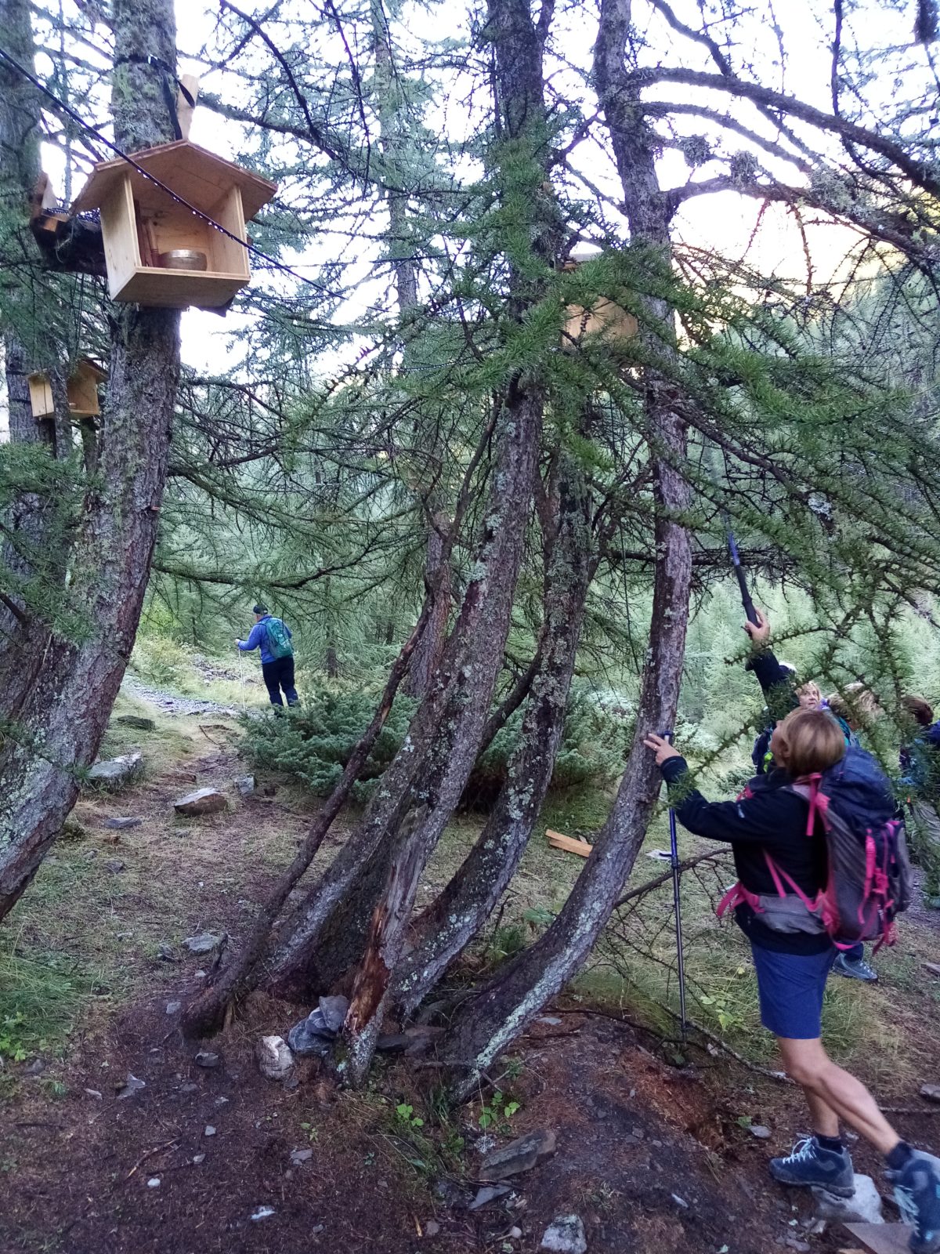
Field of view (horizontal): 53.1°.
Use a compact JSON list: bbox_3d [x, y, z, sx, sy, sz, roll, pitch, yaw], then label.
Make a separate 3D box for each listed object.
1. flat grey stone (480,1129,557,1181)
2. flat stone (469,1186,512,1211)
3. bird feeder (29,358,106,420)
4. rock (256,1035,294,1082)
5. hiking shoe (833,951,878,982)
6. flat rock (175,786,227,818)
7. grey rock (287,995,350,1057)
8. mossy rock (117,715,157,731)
[{"bbox_3d":[0.144,1.563,2.790,0.235,0.065,0.100,-7,0,-34],"label":"flat grey stone"},{"bbox_3d":[0.056,1.600,2.640,0.115,0.028,0.065,-7,0,-38],"label":"flat stone"},{"bbox_3d":[-3.776,-2.233,8.800,0.390,0.490,0.580,0,7,37],"label":"bird feeder"},{"bbox_3d":[-0.652,1.439,3.140,0.120,0.120,0.110,-7,0,-11],"label":"rock"},{"bbox_3d":[2.210,1.955,5.400,0.280,0.125,0.105,8,5,20],"label":"hiking shoe"},{"bbox_3d":[-1.959,1.286,6.850,0.360,0.165,0.260,-7,0,-11],"label":"flat rock"},{"bbox_3d":[-0.537,1.416,3.340,0.210,0.165,0.170,-7,0,-11],"label":"grey rock"},{"bbox_3d":[-3.607,1.050,10.200,0.420,0.150,0.320,-7,0,-17],"label":"mossy rock"}]

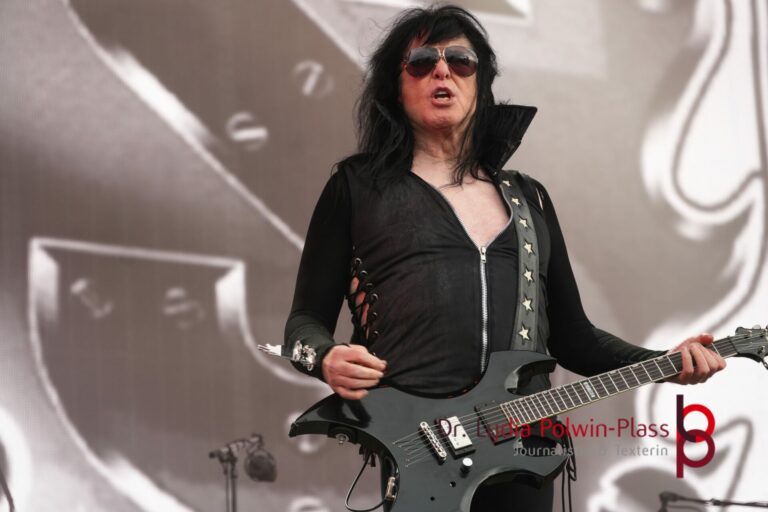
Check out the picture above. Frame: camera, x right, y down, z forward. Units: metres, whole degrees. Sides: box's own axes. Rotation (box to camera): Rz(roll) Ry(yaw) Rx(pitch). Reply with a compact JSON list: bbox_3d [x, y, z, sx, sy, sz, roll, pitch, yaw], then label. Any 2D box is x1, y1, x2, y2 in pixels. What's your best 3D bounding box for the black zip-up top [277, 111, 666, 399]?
[{"bbox_3d":[0.172,-0.001,8.220,0.700,0.590,0.380,4,-9,-25],"label":"black zip-up top"}]

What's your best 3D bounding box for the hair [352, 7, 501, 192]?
[{"bbox_3d":[0.080,-0.315,8.300,0.280,0.350,0.260,1,-8,-8],"label":"hair"}]

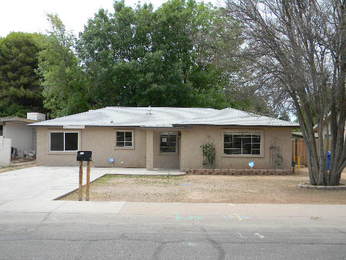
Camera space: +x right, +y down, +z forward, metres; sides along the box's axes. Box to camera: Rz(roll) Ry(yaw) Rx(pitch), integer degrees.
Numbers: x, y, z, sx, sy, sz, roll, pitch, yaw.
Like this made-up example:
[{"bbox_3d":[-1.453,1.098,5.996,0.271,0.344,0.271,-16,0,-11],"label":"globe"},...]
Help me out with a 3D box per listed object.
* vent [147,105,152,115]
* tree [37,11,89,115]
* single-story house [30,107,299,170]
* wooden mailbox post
[{"bbox_3d":[-1.430,-1.240,22.100,0.300,0.580,0.300,0,-2,0],"label":"vent"},{"bbox_3d":[-10.200,-4.200,34.000,5.400,13.400,5.200,0,-2,0],"label":"tree"},{"bbox_3d":[-0.550,0.420,23.500,14.800,3.800,8.800,0,-2,0],"label":"single-story house"},{"bbox_3d":[-2.370,1.220,9.600,0.400,1.340,0.230,0,-2,0],"label":"wooden mailbox post"}]

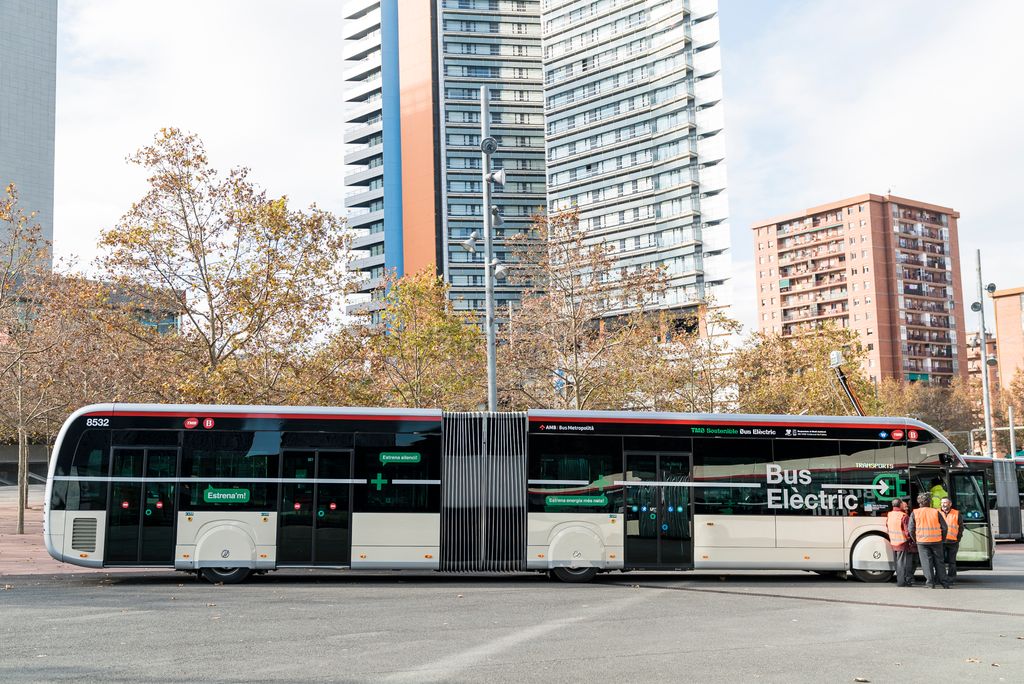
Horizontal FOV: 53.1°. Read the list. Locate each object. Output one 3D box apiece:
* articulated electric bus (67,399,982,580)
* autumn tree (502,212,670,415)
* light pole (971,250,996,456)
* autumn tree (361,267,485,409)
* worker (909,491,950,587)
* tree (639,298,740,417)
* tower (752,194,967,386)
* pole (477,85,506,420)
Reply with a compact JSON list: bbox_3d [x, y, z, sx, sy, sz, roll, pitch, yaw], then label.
[{"bbox_3d":[0.410,3.088,21.063,18.690,3.360,2.550,1,-7,-5],"label":"articulated electric bus"},{"bbox_3d":[2.340,0.926,33.071,5.420,10.710,5.150,-2,-6,0],"label":"autumn tree"},{"bbox_3d":[21.799,2.021,47.174,1.000,12.670,1.000,-2,-6,0],"label":"light pole"},{"bbox_3d":[-3.135,1.922,35.491,4.500,9.220,4.280,-2,-6,0],"label":"autumn tree"},{"bbox_3d":[8.050,3.831,19.827,0.700,1.780,0.480,-4,-7,20],"label":"worker"},{"bbox_3d":[7.363,2.934,42.495,4.730,9.360,4.490,-2,-6,0],"label":"tree"},{"bbox_3d":[70.394,-0.910,205.315,29.860,48.230,27.700,3,-8,-36],"label":"tower"},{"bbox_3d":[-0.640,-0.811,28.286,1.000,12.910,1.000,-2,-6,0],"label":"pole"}]

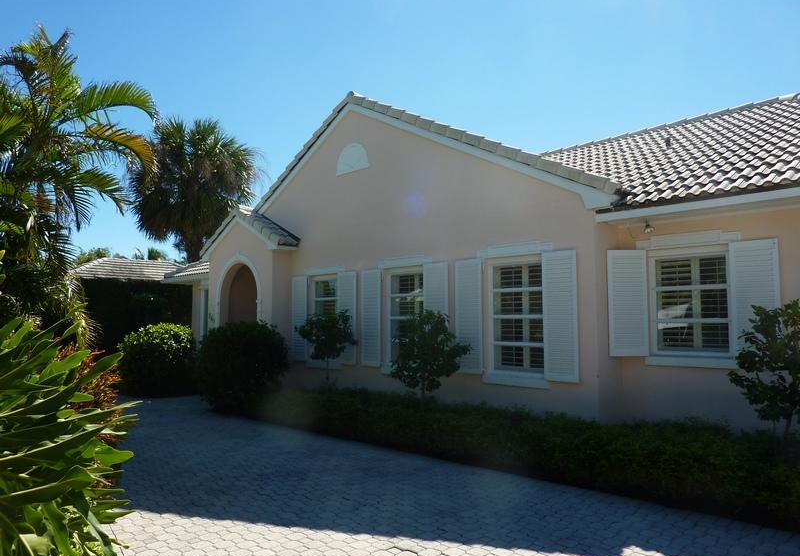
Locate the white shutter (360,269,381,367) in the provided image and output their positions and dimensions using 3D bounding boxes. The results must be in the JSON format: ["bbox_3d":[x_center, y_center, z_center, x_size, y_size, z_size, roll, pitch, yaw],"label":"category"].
[{"bbox_3d":[-0.500,0.670,9.709,0.475,1.620,0.050,-4,-6,44],"label":"white shutter"}]

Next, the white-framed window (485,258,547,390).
[{"bbox_3d":[1.552,0.567,7.792,1.030,1.740,0.140,-4,-6,44],"label":"white-framed window"}]

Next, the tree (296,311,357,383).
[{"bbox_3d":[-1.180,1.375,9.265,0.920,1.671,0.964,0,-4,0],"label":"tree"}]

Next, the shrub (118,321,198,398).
[{"bbox_3d":[-5.267,1.738,12.550,1.680,1.530,1.650,-4,-6,44],"label":"shrub"}]

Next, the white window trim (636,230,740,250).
[{"bbox_3d":[3.351,-0.434,6.771,0.060,0.153,1.138,4,-6,-45],"label":"white window trim"}]

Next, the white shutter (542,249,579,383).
[{"bbox_3d":[1.987,0.464,7.131,0.442,1.607,0.050,-4,-5,39],"label":"white shutter"}]

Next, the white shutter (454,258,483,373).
[{"bbox_3d":[0.984,0.541,8.256,0.465,1.620,0.050,-4,-6,44],"label":"white shutter"}]

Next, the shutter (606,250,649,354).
[{"bbox_3d":[2.775,0.308,7.035,0.466,1.286,0.050,-1,-4,3],"label":"shutter"}]

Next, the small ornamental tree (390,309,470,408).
[{"bbox_3d":[0.404,1.283,7.650,1.050,1.700,1.000,0,-4,0],"label":"small ornamental tree"}]

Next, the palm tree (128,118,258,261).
[{"bbox_3d":[-7.863,-1.431,22.000,5.000,9.200,5.000,-4,-6,44],"label":"palm tree"}]

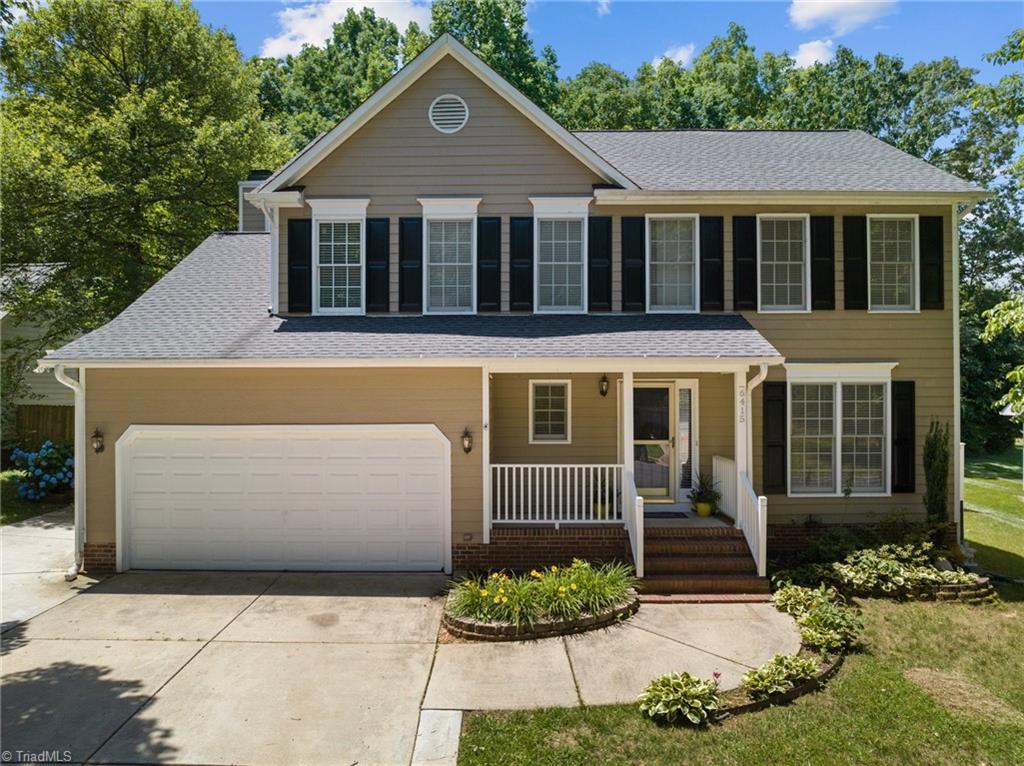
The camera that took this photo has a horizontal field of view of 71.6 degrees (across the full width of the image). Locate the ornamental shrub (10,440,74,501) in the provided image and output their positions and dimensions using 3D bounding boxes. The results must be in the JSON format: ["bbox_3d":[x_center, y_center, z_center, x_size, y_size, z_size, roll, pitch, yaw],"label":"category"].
[{"bbox_3d":[-10.998,2.072,16.794,1.650,1.400,1.450,0,0,0],"label":"ornamental shrub"}]

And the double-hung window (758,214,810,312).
[{"bbox_3d":[4.634,-2.047,12.100,0.926,1.706,0.100,0,0,-1],"label":"double-hung window"}]

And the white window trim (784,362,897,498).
[{"bbox_3d":[5.607,0.798,12.070,1.906,2.284,0.140,0,0,-1],"label":"white window trim"}]

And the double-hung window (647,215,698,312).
[{"bbox_3d":[2.741,-2.041,12.114,0.945,1.720,0.080,0,0,0],"label":"double-hung window"}]

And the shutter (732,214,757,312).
[{"bbox_3d":[3.984,-2.041,12.133,0.405,1.601,0.050,0,0,0],"label":"shutter"}]

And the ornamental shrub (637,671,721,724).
[{"bbox_3d":[1.510,2.770,6.400,0.720,0.350,0.650,0,0,-1],"label":"ornamental shrub"}]

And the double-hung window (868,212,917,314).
[{"bbox_3d":[6.514,-2.046,12.120,0.897,1.700,0.110,0,0,-1],"label":"double-hung window"}]

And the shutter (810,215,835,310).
[{"bbox_3d":[5.296,-2.050,12.090,0.409,1.611,0.050,0,0,-1],"label":"shutter"}]

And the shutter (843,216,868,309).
[{"bbox_3d":[5.875,-2.047,12.131,0.405,1.589,0.050,0,0,0],"label":"shutter"}]

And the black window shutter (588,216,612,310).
[{"bbox_3d":[1.495,-2.024,12.040,0.406,1.621,0.050,0,0,-1],"label":"black window shutter"}]

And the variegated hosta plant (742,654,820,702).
[{"bbox_3d":[2.531,2.716,6.677,0.690,0.310,0.580,0,0,0],"label":"variegated hosta plant"}]

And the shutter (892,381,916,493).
[{"bbox_3d":[6.684,0.923,12.108,0.405,1.905,0.050,0,0,0],"label":"shutter"}]

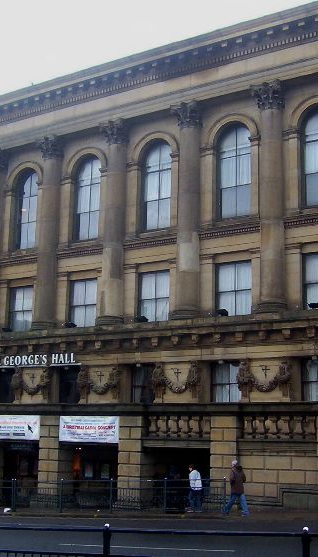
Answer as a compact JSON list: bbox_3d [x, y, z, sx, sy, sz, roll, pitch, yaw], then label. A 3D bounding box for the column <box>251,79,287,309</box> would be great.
[{"bbox_3d":[4.680,-3.406,32.547,1.200,10.000,1.150,-6,-14,31],"label":"column"}]

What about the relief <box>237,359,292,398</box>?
[{"bbox_3d":[4.066,3.859,29.727,2.150,1.500,0.380,-6,-14,31],"label":"relief"}]

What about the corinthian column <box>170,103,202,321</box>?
[{"bbox_3d":[1.208,-3.028,33.749,1.220,9.700,1.000,-6,-14,32],"label":"corinthian column"}]

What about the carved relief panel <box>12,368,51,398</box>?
[{"bbox_3d":[-5.974,4.986,36.037,2.100,1.500,0.400,-6,-14,31],"label":"carved relief panel"}]

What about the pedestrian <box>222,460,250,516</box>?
[{"bbox_3d":[2.378,6.358,23.375,0.680,1.660,0.500,-6,-14,31],"label":"pedestrian"}]

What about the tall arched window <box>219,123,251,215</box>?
[{"bbox_3d":[3.340,-4.666,33.524,1.500,4.110,0.300,-6,-14,32],"label":"tall arched window"}]

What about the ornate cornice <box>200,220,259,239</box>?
[{"bbox_3d":[3.235,-2.061,33.755,3.100,0.470,0.380,-6,-14,31],"label":"ornate cornice"}]

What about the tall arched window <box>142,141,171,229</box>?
[{"bbox_3d":[-0.093,-4.302,35.775,1.650,4.100,0.300,-6,-14,31],"label":"tall arched window"}]

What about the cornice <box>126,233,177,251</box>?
[{"bbox_3d":[-0.406,-1.664,34.641,2.700,0.470,0.450,-6,-14,32],"label":"cornice"}]

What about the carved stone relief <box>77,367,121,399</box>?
[{"bbox_3d":[-2.569,4.561,33.767,2.150,1.500,0.380,-6,-14,31],"label":"carved stone relief"}]

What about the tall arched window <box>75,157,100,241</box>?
[{"bbox_3d":[-3.369,-3.906,37.424,1.700,4.200,0.250,-6,-14,31],"label":"tall arched window"}]

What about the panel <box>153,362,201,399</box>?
[{"bbox_3d":[0.760,4.189,31.693,2.100,1.450,0.450,-6,-14,32],"label":"panel"}]

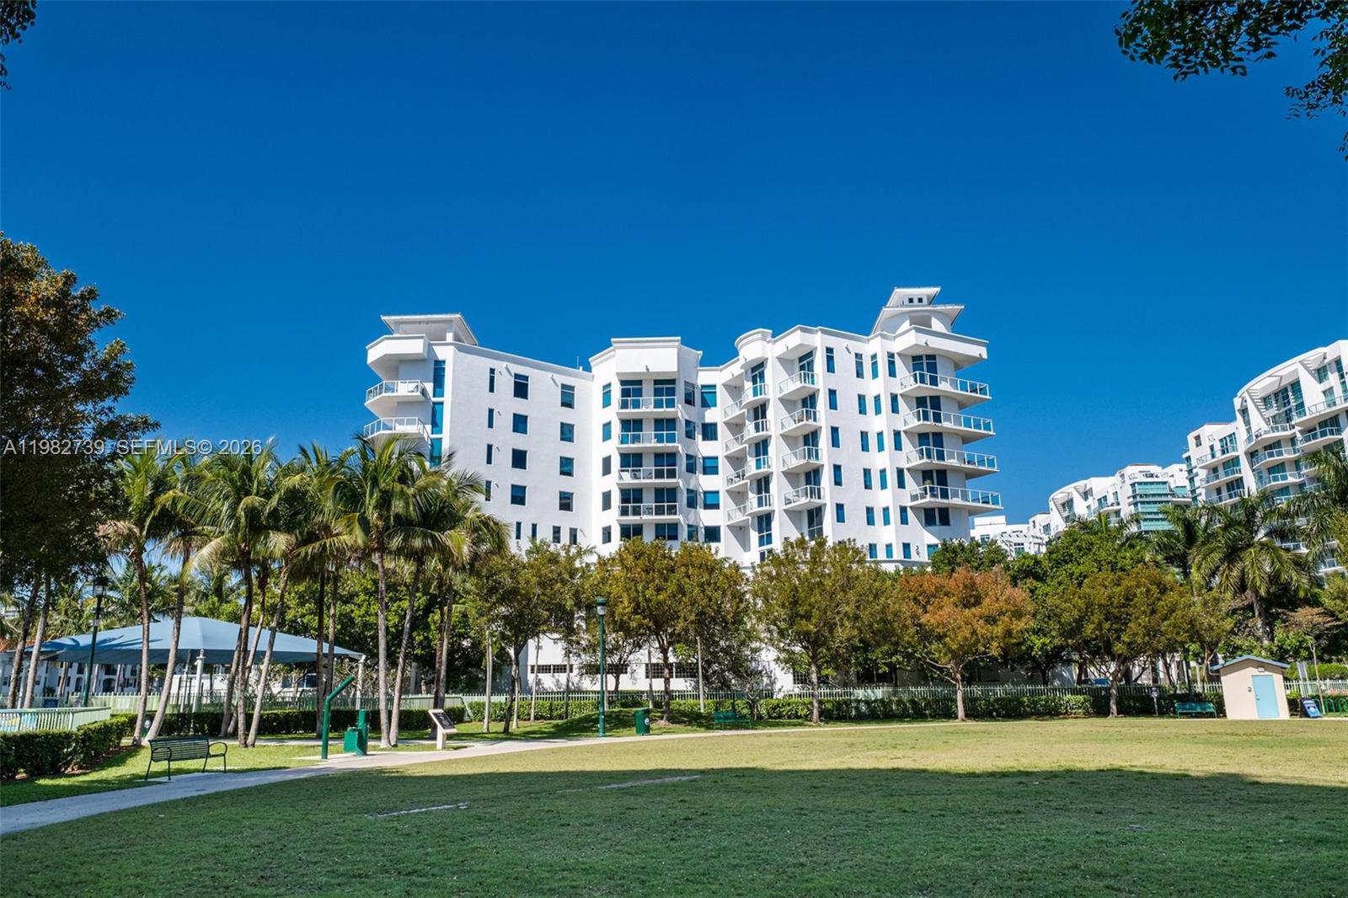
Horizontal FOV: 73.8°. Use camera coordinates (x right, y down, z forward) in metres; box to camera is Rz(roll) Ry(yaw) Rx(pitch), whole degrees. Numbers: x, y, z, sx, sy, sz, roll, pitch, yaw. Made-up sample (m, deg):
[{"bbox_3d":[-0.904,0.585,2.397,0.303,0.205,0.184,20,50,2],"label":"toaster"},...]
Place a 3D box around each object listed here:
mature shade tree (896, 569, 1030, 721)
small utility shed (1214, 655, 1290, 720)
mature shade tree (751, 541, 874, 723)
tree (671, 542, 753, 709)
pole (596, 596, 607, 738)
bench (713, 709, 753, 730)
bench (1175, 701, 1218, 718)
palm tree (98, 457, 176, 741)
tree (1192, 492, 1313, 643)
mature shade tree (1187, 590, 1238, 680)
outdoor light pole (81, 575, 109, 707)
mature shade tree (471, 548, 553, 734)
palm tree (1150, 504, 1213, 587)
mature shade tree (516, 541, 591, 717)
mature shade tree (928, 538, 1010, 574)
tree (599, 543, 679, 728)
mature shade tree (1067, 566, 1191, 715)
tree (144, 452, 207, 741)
[{"bbox_3d":[15.027,10.060,46.544,6.500,7.675,6.500,-5,-14,17],"label":"mature shade tree"},{"bbox_3d":[29.038,11.967,45.260,3.100,3.064,2.800,-9,-16,30],"label":"small utility shed"},{"bbox_3d":[7.127,9.120,45.694,6.200,9.295,6.200,-3,-14,8],"label":"mature shade tree"},{"bbox_3d":[1.868,8.738,43.009,4.400,8.636,4.400,-1,-14,2],"label":"tree"},{"bbox_3d":[-2.950,8.792,36.469,0.460,5.565,0.460,-1,-14,0],"label":"pole"},{"bbox_3d":[2.744,12.600,41.782,0.620,0.835,1.830,-14,-19,42],"label":"bench"},{"bbox_3d":[26.729,13.341,46.076,1.850,0.850,0.650,-7,-15,23],"label":"bench"},{"bbox_3d":[-21.806,5.647,35.788,3.000,11.652,3.100,-1,-14,0],"label":"palm tree"},{"bbox_3d":[34.823,8.845,53.491,6.000,12.771,6.000,-9,-16,32],"label":"tree"},{"bbox_3d":[31.206,11.632,51.588,3.200,6.998,3.300,-1,-14,0],"label":"mature shade tree"},{"bbox_3d":[-21.113,7.538,32.531,0.480,5.991,0.480,-1,-14,0],"label":"outdoor light pole"},{"bbox_3d":[-7.359,8.522,40.433,4.100,8.158,4.100,2,-14,-10],"label":"mature shade tree"},{"bbox_3d":[34.183,10.322,59.116,4.600,13.636,4.600,-1,-14,0],"label":"palm tree"},{"bbox_3d":[-5.519,8.207,40.748,3.600,8.151,3.800,-1,-14,0],"label":"mature shade tree"},{"bbox_3d":[18.634,10.867,56.241,6.000,10.589,6.000,-5,-14,17],"label":"mature shade tree"},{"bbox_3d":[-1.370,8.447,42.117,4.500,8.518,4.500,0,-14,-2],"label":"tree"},{"bbox_3d":[24.336,10.187,48.094,6.300,7.883,6.300,-7,-15,25],"label":"mature shade tree"},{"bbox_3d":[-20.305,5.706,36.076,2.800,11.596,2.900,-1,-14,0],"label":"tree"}]

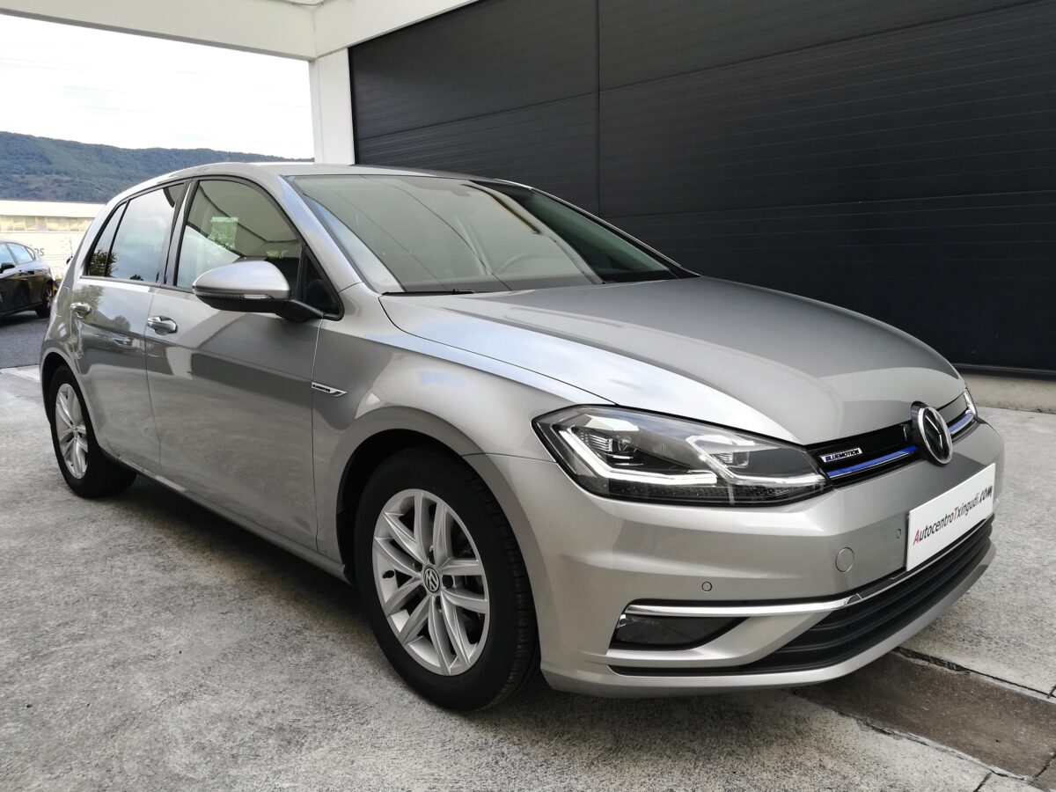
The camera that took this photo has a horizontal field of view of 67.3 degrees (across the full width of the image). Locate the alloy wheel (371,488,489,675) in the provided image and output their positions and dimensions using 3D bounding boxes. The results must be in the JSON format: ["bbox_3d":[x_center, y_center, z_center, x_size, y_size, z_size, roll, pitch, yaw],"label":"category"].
[{"bbox_3d":[-0.178,0.425,1.916,0.442,0.442,0.180,8,13,44],"label":"alloy wheel"}]

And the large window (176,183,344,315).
[{"bbox_3d":[-0.822,-0.487,2.424,1.110,0.471,0.050,8,-9,43],"label":"large window"}]

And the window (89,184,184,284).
[{"bbox_3d":[-1.542,-0.630,3.126,0.820,0.386,0.050,8,-9,43],"label":"window"}]

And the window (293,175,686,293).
[{"bbox_3d":[-0.089,-0.582,2.757,1.420,0.110,0.870,-10,43,-45],"label":"window"}]

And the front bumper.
[{"bbox_3d":[0.753,0.289,2.087,0.660,0.520,1.790,8,13,43],"label":"front bumper"}]

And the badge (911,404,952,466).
[{"bbox_3d":[0.942,0.094,1.866,0.148,0.150,0.045,-10,-11,-45],"label":"badge"}]

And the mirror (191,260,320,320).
[{"bbox_3d":[-0.728,-0.281,2.124,0.230,0.165,0.240,8,13,43],"label":"mirror"}]

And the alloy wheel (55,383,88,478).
[{"bbox_3d":[-2.059,0.154,3.736,0.442,0.442,0.180,8,12,43],"label":"alloy wheel"}]

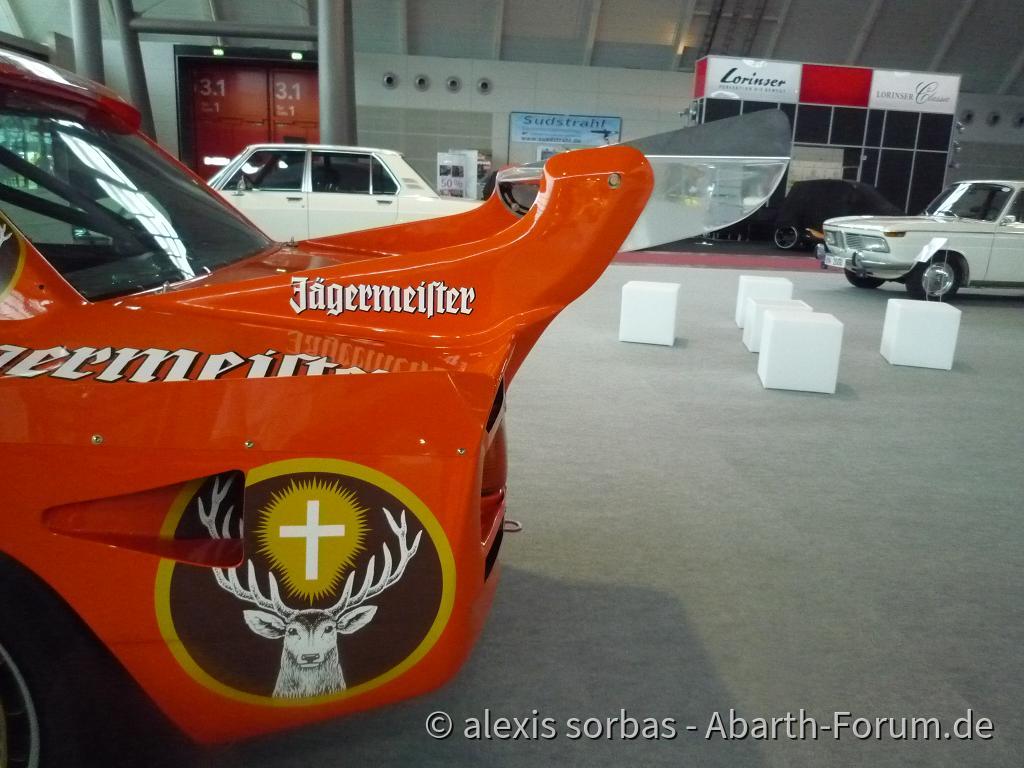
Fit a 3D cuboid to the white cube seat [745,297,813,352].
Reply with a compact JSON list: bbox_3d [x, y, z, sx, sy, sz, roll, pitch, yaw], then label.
[{"bbox_3d":[1.984,-0.431,5.541,0.392,0.348,0.392,4,15,8],"label":"white cube seat"}]

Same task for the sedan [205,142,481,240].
[{"bbox_3d":[-2.423,-2.203,9.182,4.620,1.420,1.690,0,15,-8],"label":"sedan"}]

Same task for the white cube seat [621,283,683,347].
[{"bbox_3d":[1.075,-0.552,5.743,0.392,0.410,0.392,6,15,14],"label":"white cube seat"}]

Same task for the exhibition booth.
[{"bbox_3d":[7.968,-6.056,19.572,6.950,4.400,1.200,-1,15,-10],"label":"exhibition booth"}]

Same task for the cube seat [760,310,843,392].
[{"bbox_3d":[1.765,-0.205,4.549,0.392,0.410,0.392,5,15,11],"label":"cube seat"}]

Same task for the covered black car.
[{"bbox_3d":[7.343,-3.572,15.843,4.000,1.470,1.750,2,15,0],"label":"covered black car"}]

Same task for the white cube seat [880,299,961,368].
[{"bbox_3d":[2.918,-0.363,5.303,0.392,0.410,0.392,6,15,13],"label":"white cube seat"}]

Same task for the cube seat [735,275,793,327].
[{"bbox_3d":[2.209,-0.709,6.492,0.392,0.410,0.392,5,15,10],"label":"cube seat"}]

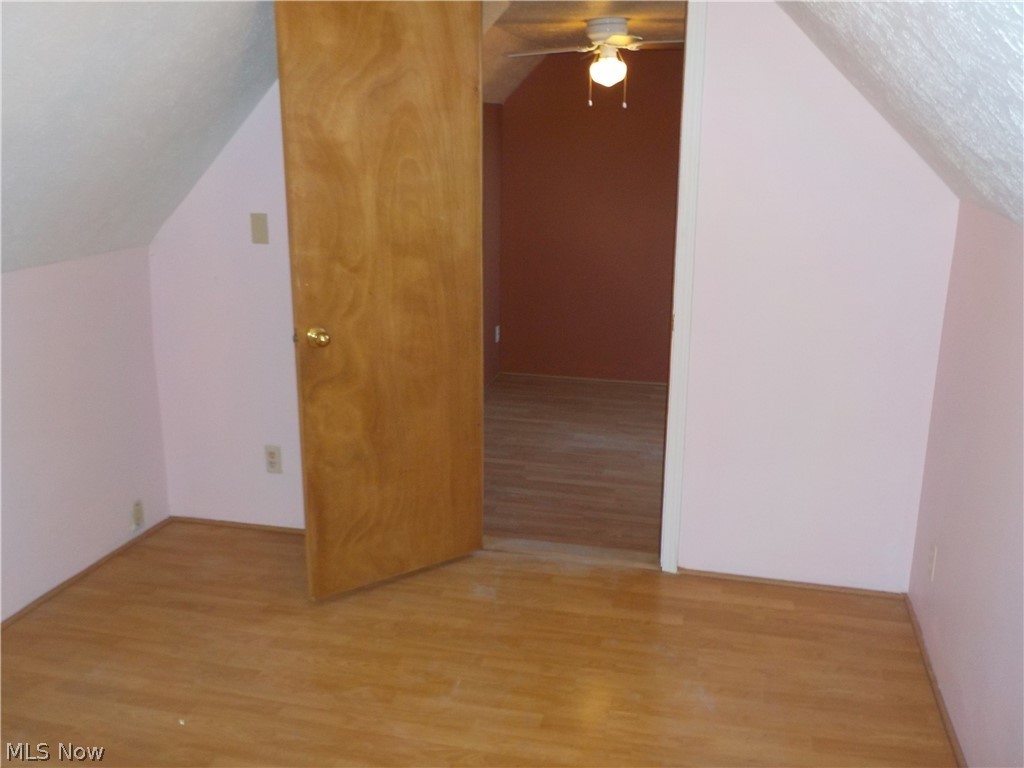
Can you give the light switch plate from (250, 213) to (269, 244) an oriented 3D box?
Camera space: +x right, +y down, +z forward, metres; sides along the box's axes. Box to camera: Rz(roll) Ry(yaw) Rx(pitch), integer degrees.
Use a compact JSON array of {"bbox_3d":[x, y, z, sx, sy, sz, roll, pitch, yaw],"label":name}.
[{"bbox_3d":[-0.949,-0.585,3.347,0.070,0.115,0.008,4,15,13],"label":"light switch plate"}]

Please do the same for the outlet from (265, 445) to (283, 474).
[{"bbox_3d":[-0.960,0.307,3.576,0.070,0.115,0.010,4,15,13],"label":"outlet"}]

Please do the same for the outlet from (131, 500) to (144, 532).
[{"bbox_3d":[-1.495,0.527,3.544,0.010,0.115,0.070,4,15,13],"label":"outlet"}]

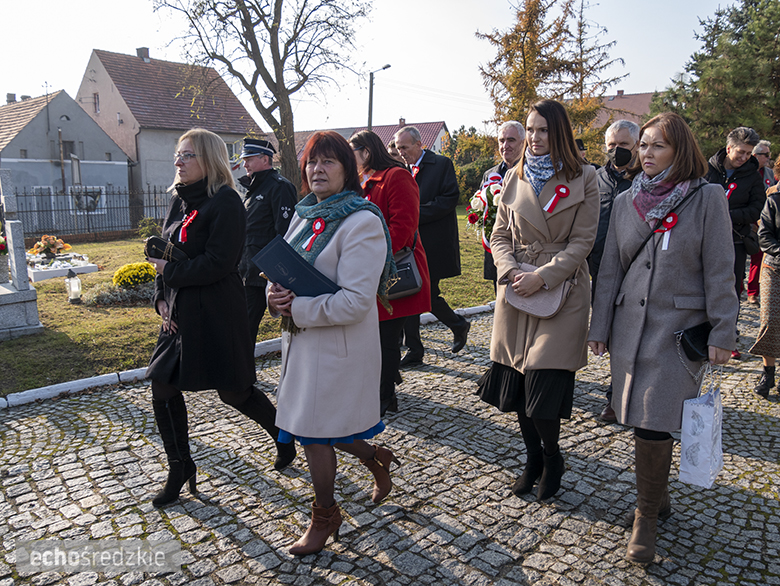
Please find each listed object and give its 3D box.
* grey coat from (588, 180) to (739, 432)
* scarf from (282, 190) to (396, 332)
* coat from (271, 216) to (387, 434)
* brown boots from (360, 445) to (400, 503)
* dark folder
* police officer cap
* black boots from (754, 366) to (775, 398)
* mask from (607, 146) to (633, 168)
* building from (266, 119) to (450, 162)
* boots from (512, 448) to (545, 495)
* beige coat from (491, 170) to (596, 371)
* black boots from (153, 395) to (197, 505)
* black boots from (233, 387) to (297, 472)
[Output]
[{"bbox_3d":[1.015,0.036,2.582,0.540,0.920,0.370,8,14,38],"label":"grey coat"},{"bbox_3d":[-0.202,-0.127,2.560,0.340,0.550,0.330,-9,14,-43],"label":"scarf"},{"bbox_3d":[-0.236,0.082,2.662,0.410,0.890,0.490,-10,15,-43],"label":"coat"},{"bbox_3d":[-0.041,0.822,3.080,0.180,0.220,0.090,36,-11,-32],"label":"brown boots"},{"bbox_3d":[-0.356,-0.073,2.585,0.220,0.310,0.012,-37,19,45],"label":"dark folder"},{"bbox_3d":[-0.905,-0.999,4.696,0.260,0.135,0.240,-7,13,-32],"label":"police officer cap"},{"bbox_3d":[2.490,0.582,4.486,0.230,0.195,0.095,-10,15,-43],"label":"black boots"},{"bbox_3d":[1.180,-0.697,3.481,0.135,0.115,0.090,9,14,40],"label":"mask"},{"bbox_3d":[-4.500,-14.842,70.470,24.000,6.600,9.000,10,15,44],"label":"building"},{"bbox_3d":[0.644,0.841,3.170,0.090,0.200,0.230,9,13,39],"label":"boots"},{"bbox_3d":[0.692,-0.119,3.030,0.480,0.960,0.350,9,13,39],"label":"beige coat"},{"bbox_3d":[-0.959,0.694,3.000,0.240,0.470,0.120,-7,13,-39],"label":"black boots"},{"bbox_3d":[-0.584,0.672,3.280,0.120,0.420,0.230,13,58,49],"label":"black boots"}]

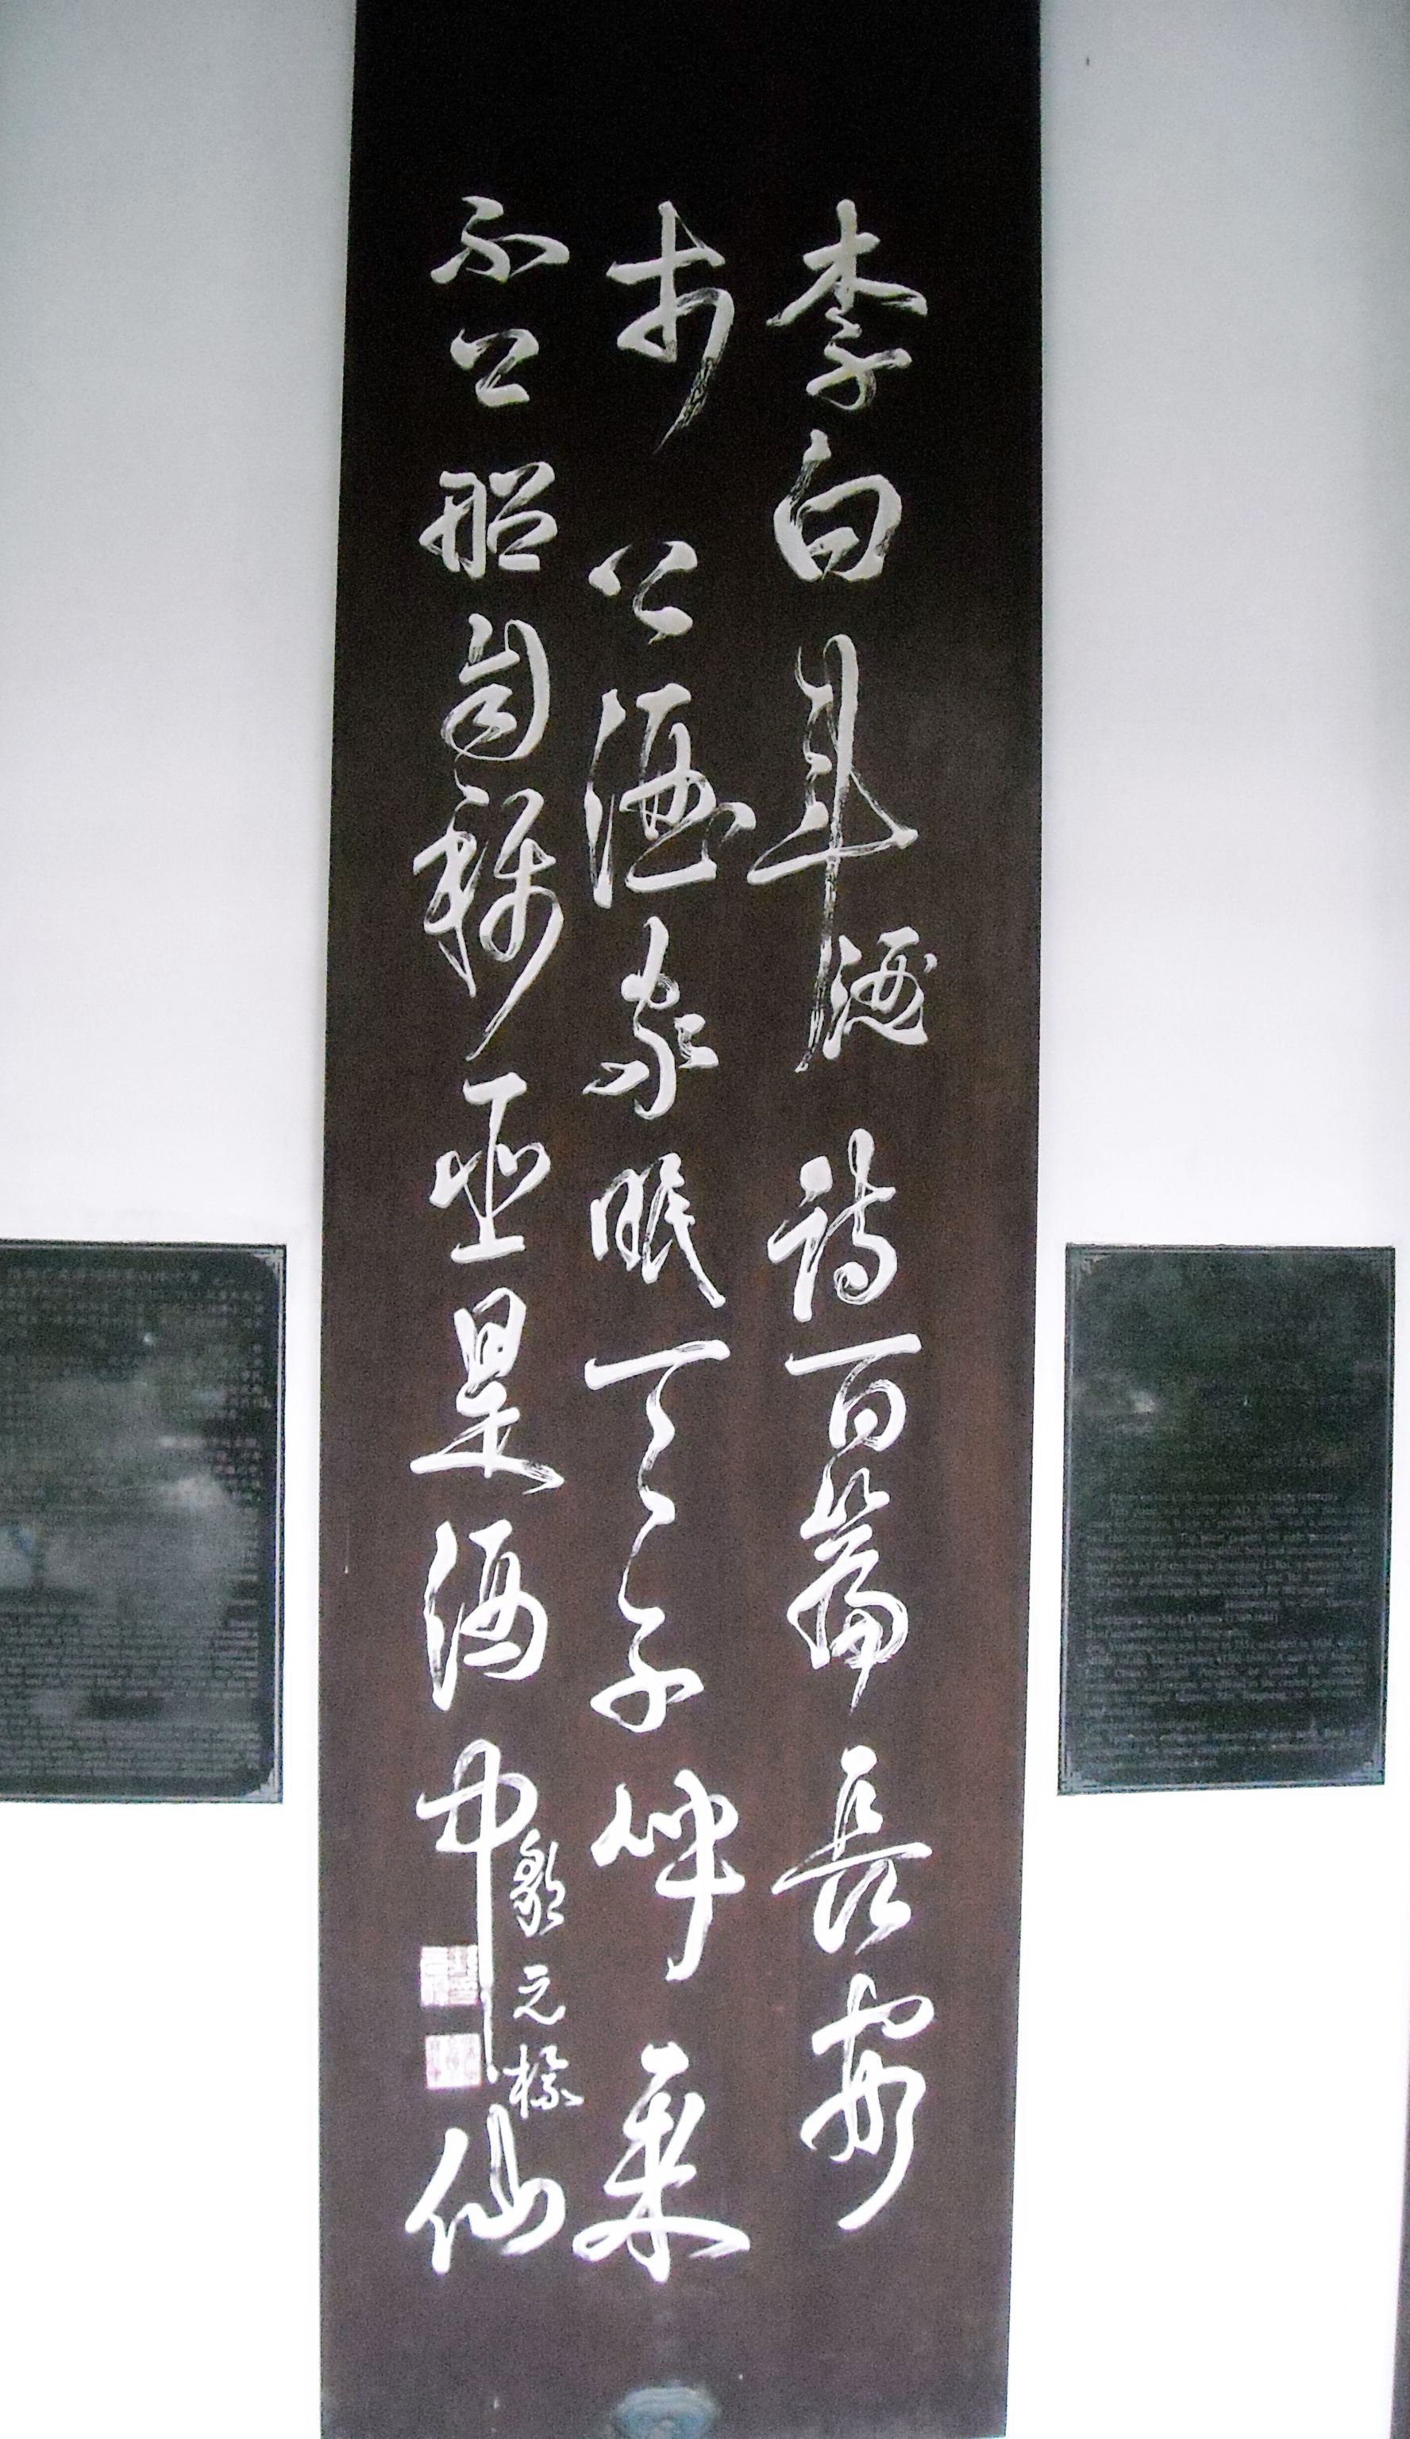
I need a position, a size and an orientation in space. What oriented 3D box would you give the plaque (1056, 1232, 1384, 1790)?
[{"bbox_3d":[0.561,0.322,2.647,0.360,0.584,0.025,1,0,-4],"label":"plaque"}]

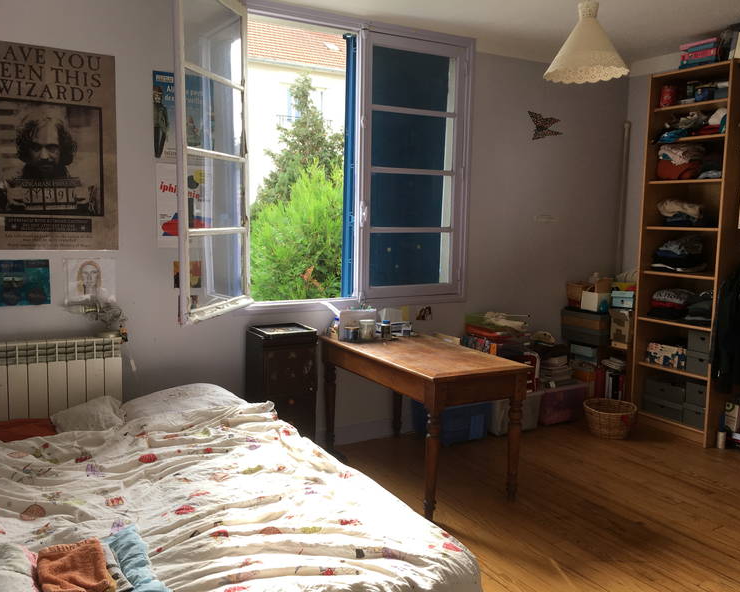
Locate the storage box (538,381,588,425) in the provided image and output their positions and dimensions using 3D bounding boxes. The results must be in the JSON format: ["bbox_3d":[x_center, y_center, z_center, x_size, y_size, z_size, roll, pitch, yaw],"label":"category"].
[{"bbox_3d":[1.237,0.713,4.456,0.360,0.240,0.240,-3,7,-27],"label":"storage box"}]

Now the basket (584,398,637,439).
[{"bbox_3d":[1.514,0.780,4.178,0.335,0.174,0.335,-2,7,-25],"label":"basket"}]

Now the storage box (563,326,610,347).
[{"bbox_3d":[1.456,0.268,4.427,0.150,0.105,0.325,-3,7,-31],"label":"storage box"}]

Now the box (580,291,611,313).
[{"bbox_3d":[1.523,0.036,4.450,0.126,0.119,0.141,-2,7,-28],"label":"box"}]

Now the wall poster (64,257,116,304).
[{"bbox_3d":[-1.346,-0.070,3.187,0.227,0.219,0.012,-2,7,-28],"label":"wall poster"}]

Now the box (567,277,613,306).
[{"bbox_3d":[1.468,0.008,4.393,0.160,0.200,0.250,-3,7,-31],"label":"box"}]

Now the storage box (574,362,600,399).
[{"bbox_3d":[1.547,0.579,4.570,0.251,0.291,0.241,-2,7,-28],"label":"storage box"}]

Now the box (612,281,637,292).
[{"bbox_3d":[1.724,-0.061,4.400,0.140,0.070,0.190,-3,7,-31],"label":"box"}]

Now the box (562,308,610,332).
[{"bbox_3d":[1.457,0.161,4.415,0.150,0.110,0.325,-3,7,-31],"label":"box"}]

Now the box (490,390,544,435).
[{"bbox_3d":[0.874,0.731,4.258,0.375,0.240,0.260,-3,7,-27],"label":"box"}]

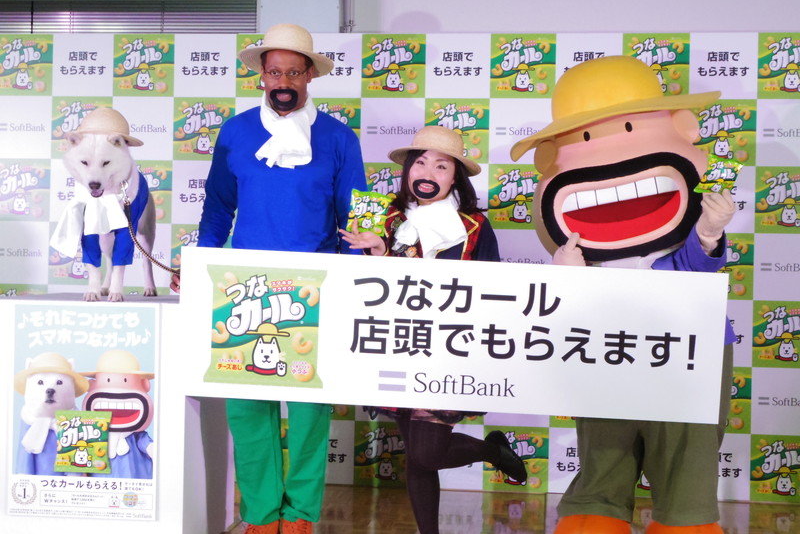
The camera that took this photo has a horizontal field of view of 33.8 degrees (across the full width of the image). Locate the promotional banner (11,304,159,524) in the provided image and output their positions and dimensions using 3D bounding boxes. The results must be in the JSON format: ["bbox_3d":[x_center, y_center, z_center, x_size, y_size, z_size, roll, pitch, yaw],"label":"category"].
[{"bbox_3d":[-1.070,0.484,4.453,0.517,0.730,0.015,1,0,6],"label":"promotional banner"}]

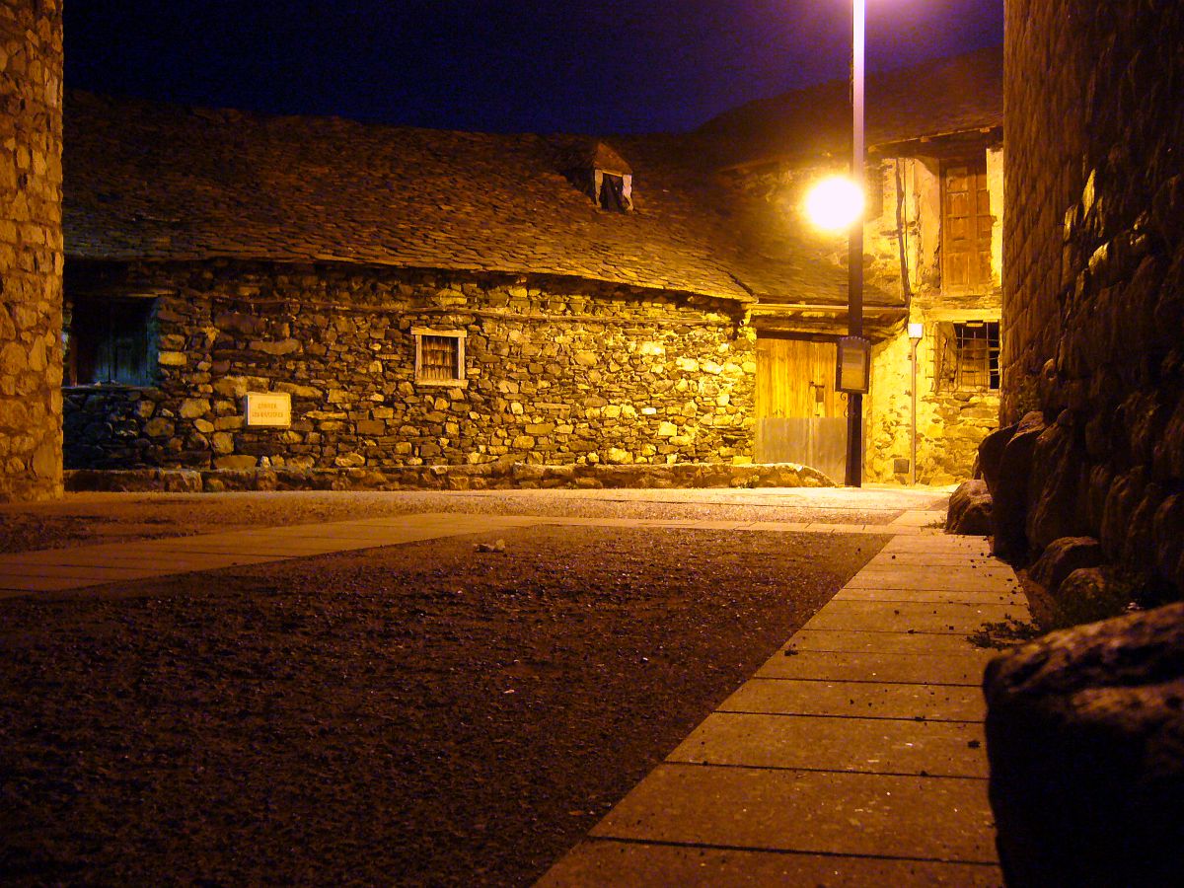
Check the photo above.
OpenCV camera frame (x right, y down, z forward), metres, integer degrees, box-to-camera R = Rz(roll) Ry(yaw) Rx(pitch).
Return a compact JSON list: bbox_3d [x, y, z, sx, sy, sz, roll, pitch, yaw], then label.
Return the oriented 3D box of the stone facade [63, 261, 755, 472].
[{"bbox_3d":[-2.000,-0.840,14.600,8.800,2.300,0.600,0,0,-21],"label":"stone facade"}]

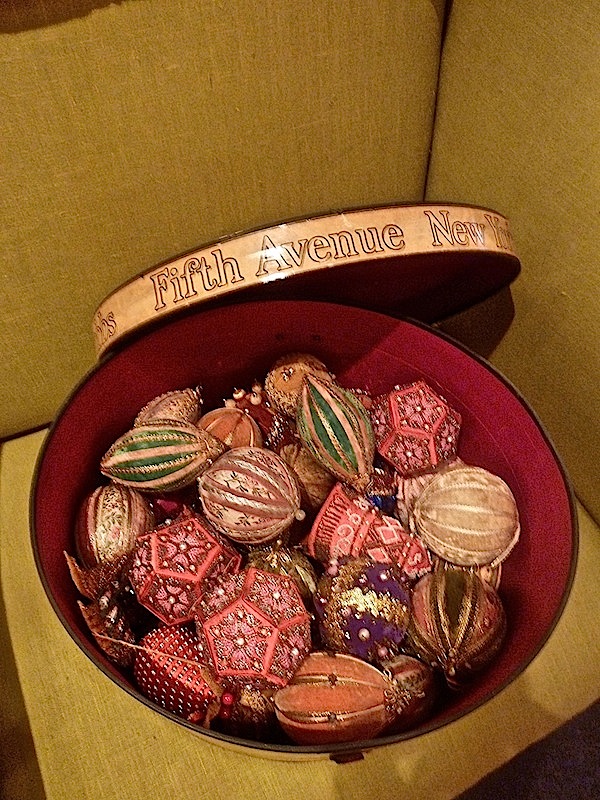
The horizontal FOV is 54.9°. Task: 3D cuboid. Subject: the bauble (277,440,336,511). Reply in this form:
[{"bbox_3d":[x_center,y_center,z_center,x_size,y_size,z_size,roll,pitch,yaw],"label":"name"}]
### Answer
[{"bbox_3d":[0.005,0.061,0.476,0.056,0.056,0.066,-27,71,0],"label":"bauble"}]

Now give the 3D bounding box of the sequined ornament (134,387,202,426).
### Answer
[{"bbox_3d":[-0.112,0.012,0.500,0.064,0.050,0.050,-25,90,-6],"label":"sequined ornament"}]

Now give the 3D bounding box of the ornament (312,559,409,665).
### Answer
[{"bbox_3d":[0.042,0.138,0.382,0.067,0.070,0.067,-2,55,2],"label":"ornament"}]

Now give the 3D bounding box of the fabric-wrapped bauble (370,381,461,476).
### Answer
[{"bbox_3d":[0.096,0.024,0.482,0.076,0.076,0.076,2,48,0],"label":"fabric-wrapped bauble"}]

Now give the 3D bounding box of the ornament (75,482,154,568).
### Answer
[{"bbox_3d":[-0.141,0.096,0.435,0.059,0.059,0.072,5,81,-17],"label":"ornament"}]

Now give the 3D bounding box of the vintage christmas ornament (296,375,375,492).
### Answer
[{"bbox_3d":[0.029,0.027,0.460,0.054,0.054,0.107,-32,74,1],"label":"vintage christmas ornament"}]

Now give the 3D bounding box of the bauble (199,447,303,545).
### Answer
[{"bbox_3d":[-0.037,0.072,0.428,0.078,0.071,0.071,20,90,9],"label":"bauble"}]

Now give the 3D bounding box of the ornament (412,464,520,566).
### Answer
[{"bbox_3d":[0.122,0.085,0.425,0.078,0.076,0.076,10,90,0],"label":"ornament"}]

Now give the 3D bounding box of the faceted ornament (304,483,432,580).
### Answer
[{"bbox_3d":[0.048,0.100,0.428,0.085,0.072,0.072,32,90,-3],"label":"faceted ornament"}]

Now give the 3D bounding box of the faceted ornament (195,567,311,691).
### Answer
[{"bbox_3d":[-0.030,0.147,0.371,0.076,0.076,0.076,2,48,0],"label":"faceted ornament"}]

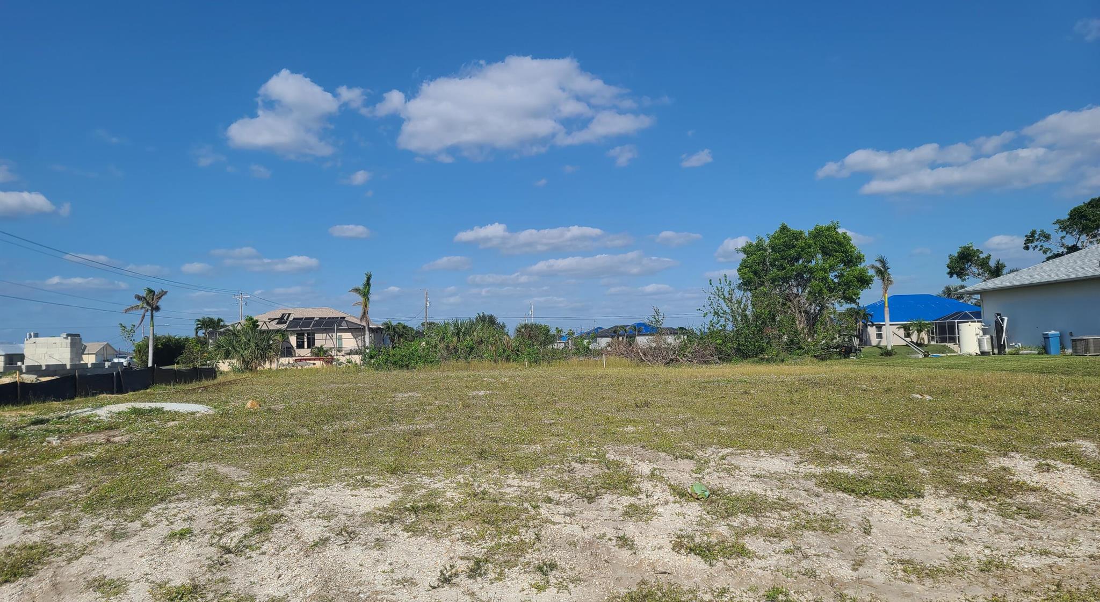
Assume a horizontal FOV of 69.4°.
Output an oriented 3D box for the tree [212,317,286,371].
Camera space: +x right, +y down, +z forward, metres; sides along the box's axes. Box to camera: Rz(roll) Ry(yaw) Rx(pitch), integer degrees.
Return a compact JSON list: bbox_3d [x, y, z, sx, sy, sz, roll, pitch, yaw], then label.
[{"bbox_3d":[-22.782,3.278,60.000,5.300,4.000,5.000,-1,-4,-2],"label":"tree"}]

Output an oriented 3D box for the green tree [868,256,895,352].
[{"bbox_3d":[31.690,0.210,76.000,2.400,9.100,2.400,-2,-3,5],"label":"green tree"}]

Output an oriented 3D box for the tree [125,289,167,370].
[{"bbox_3d":[-33.630,2.250,66.000,3.600,6.800,3.400,-2,-3,5],"label":"tree"}]

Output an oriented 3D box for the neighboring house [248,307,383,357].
[{"bbox_3d":[-23.580,3.000,78.000,14.800,5.100,12.500,-2,-3,5],"label":"neighboring house"}]

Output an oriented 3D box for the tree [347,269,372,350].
[{"bbox_3d":[-15.062,1.397,63.000,2.000,7.300,2.000,-1,-4,-2],"label":"tree"}]

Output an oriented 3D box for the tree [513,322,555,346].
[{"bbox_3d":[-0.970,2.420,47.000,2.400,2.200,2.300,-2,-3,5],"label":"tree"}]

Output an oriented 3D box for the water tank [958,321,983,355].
[{"bbox_3d":[18.640,1.656,35.200,1.060,1.420,1.060,-1,-4,-2],"label":"water tank"}]

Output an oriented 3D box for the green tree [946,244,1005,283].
[{"bbox_3d":[28.098,-0.113,52.000,4.500,7.200,4.500,-1,-4,-2],"label":"green tree"}]

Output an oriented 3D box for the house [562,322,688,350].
[{"bbox_3d":[13.403,6.361,140.000,20.500,5.000,15.000,-1,-4,-2],"label":"house"}]

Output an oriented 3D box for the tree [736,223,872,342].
[{"bbox_3d":[16.331,-0.607,51.000,8.700,8.900,8.200,-1,-4,-2],"label":"tree"}]

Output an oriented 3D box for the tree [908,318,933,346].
[{"bbox_3d":[37.770,3.110,81.000,2.400,2.850,2.400,-2,-3,5],"label":"tree"}]

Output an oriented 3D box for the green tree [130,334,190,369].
[{"bbox_3d":[-32.870,4.240,67.000,5.100,3.000,3.200,-2,-3,5],"label":"green tree"}]

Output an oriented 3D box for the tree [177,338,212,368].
[{"bbox_3d":[-28.594,4.223,64.000,2.900,2.600,2.800,-1,-4,-2],"label":"tree"}]

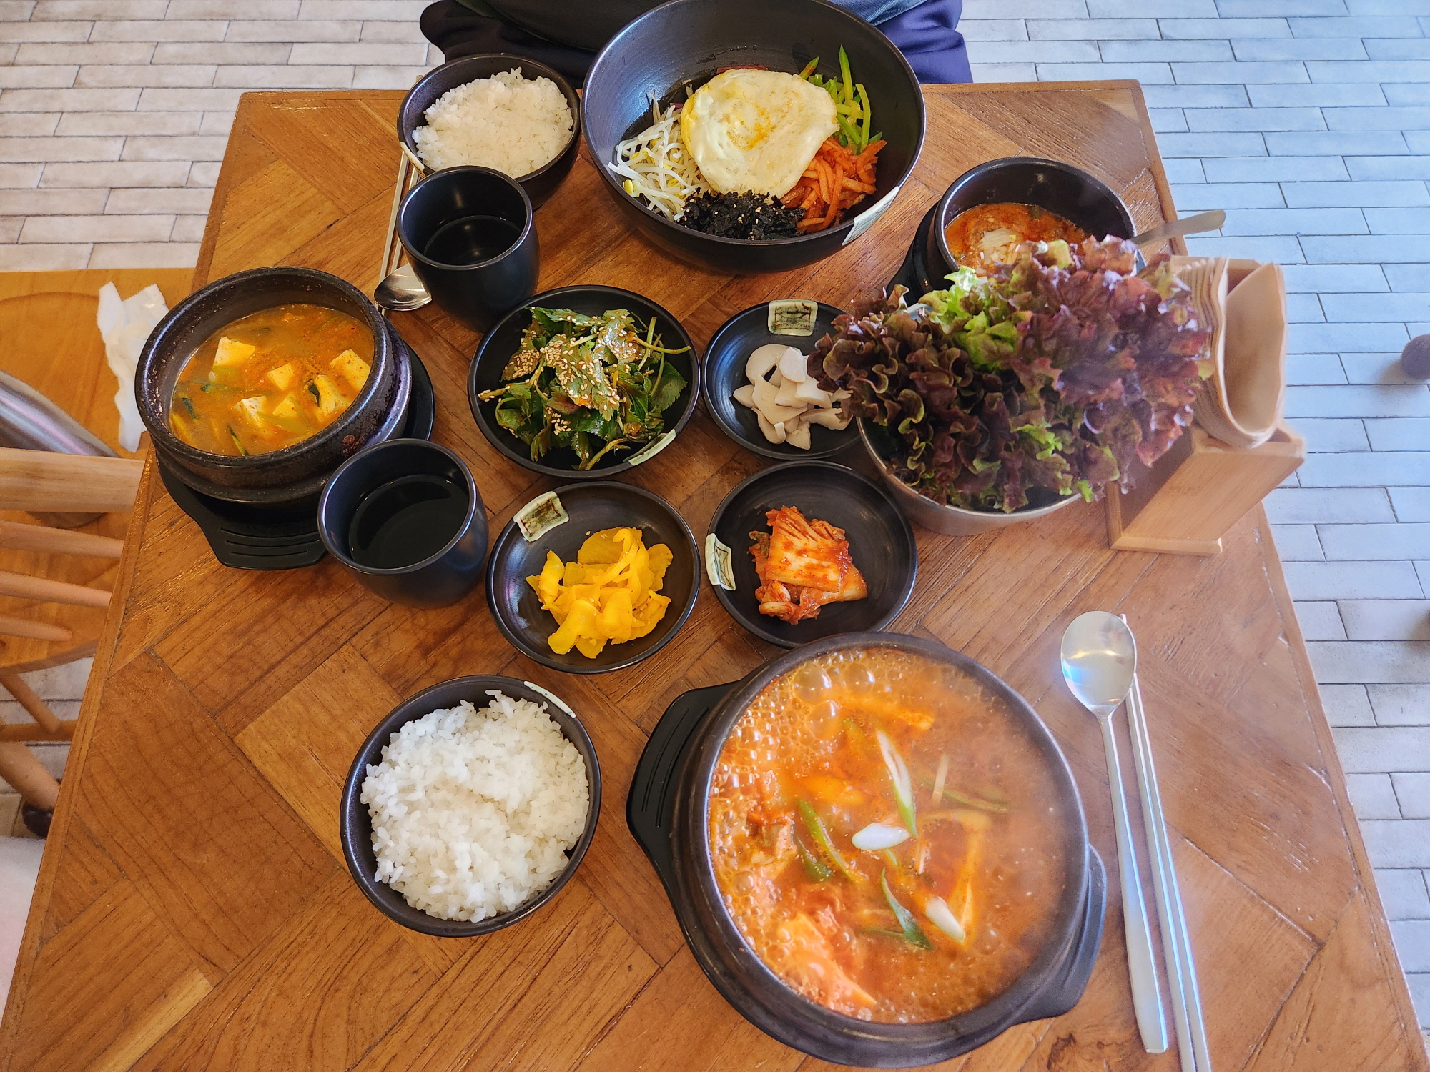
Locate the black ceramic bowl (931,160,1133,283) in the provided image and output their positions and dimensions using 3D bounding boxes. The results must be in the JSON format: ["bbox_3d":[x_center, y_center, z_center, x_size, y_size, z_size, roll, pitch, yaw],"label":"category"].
[{"bbox_3d":[0.178,-0.156,0.556,0.116,0.062,0.116,0,66,0],"label":"black ceramic bowl"}]

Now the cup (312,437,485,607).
[{"bbox_3d":[-0.150,0.001,0.484,0.074,0.076,0.074,0,66,0],"label":"cup"}]

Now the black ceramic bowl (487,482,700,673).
[{"bbox_3d":[-0.062,0.025,0.500,0.108,0.027,0.108,0,66,0],"label":"black ceramic bowl"}]

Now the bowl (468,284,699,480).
[{"bbox_3d":[-0.072,-0.082,0.545,0.128,0.034,0.128,0,66,0],"label":"bowl"}]

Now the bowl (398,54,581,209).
[{"bbox_3d":[-0.139,-0.246,0.609,0.112,0.054,0.112,0,66,0],"label":"bowl"}]

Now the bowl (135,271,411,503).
[{"bbox_3d":[-0.232,-0.075,0.517,0.136,0.064,0.136,0,66,0],"label":"bowl"}]

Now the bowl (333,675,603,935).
[{"bbox_3d":[-0.106,0.126,0.439,0.112,0.054,0.112,0,66,0],"label":"bowl"}]

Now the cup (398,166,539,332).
[{"bbox_3d":[-0.137,-0.160,0.557,0.075,0.076,0.075,0,66,0],"label":"cup"}]

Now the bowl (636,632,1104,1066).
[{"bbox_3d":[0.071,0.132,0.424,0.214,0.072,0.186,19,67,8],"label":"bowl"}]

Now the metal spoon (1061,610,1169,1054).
[{"bbox_3d":[0.198,0.133,0.456,0.038,0.018,0.204,1,66,0],"label":"metal spoon"}]

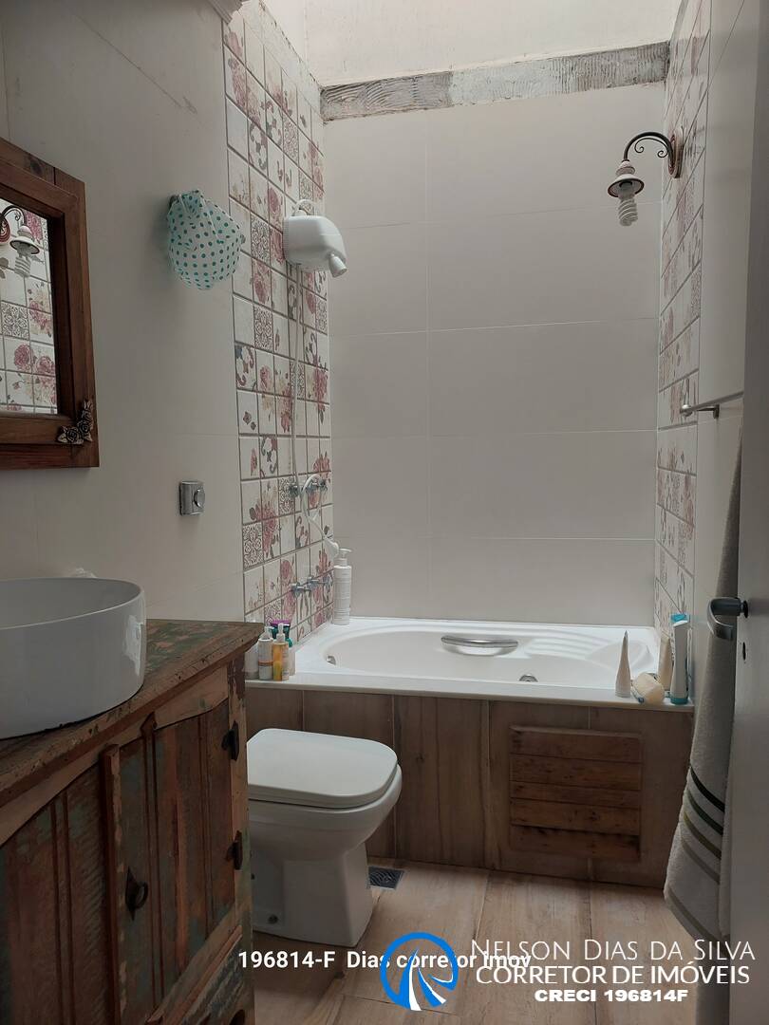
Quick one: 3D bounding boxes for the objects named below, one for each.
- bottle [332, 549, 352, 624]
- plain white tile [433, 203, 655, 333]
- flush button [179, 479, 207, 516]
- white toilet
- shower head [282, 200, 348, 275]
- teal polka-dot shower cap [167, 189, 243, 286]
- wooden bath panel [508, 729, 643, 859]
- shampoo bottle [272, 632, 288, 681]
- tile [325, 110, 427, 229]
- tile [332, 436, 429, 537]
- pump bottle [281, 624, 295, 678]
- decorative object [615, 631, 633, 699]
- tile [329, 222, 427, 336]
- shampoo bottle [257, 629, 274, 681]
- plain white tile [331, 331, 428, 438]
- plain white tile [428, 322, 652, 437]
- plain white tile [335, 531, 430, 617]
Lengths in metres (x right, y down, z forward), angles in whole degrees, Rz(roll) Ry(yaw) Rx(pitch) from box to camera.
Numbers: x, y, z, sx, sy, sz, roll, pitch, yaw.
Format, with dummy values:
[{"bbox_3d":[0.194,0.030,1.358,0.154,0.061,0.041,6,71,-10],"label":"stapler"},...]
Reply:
[{"bbox_3d":[-0.179,0.306,3.491,0.072,0.315,0.074,-1,5,0],"label":"bottle"},{"bbox_3d":[0.624,-0.964,3.287,0.908,0.431,0.010,0,5,13],"label":"plain white tile"},{"bbox_3d":[-0.511,-0.040,2.220,0.036,0.087,0.080,0,5,13],"label":"flush button"},{"bbox_3d":[-0.207,0.858,2.190,0.538,0.423,0.387,1,5,16],"label":"white toilet"},{"bbox_3d":[-0.240,-0.994,3.064,0.190,0.220,0.195,0,5,13],"label":"shower head"},{"bbox_3d":[-0.453,-0.702,2.134,0.140,0.245,0.230,0,5,13],"label":"teal polka-dot shower cap"},{"bbox_3d":[0.556,0.823,2.429,0.376,0.373,0.020,0,5,13],"label":"wooden bath panel"},{"bbox_3d":[-0.338,0.457,2.664,0.050,0.160,0.042,-1,5,-1],"label":"shampoo bottle"},{"bbox_3d":[-0.039,-1.403,3.399,0.434,0.449,0.010,0,5,13],"label":"tile"},{"bbox_3d":[-0.014,-0.105,3.508,0.434,0.431,0.010,0,5,13],"label":"tile"},{"bbox_3d":[-0.306,0.439,2.651,0.042,0.169,0.040,1,5,27],"label":"pump bottle"},{"bbox_3d":[0.687,0.434,2.377,0.045,0.191,0.048,0,5,13],"label":"decorative object"},{"bbox_3d":[-0.032,-0.950,3.383,0.427,0.423,0.012,0,5,13],"label":"tile"},{"bbox_3d":[-0.372,0.446,2.619,0.044,0.163,0.042,1,5,27],"label":"shampoo bottle"},{"bbox_3d":[-0.026,-0.528,3.418,0.427,0.423,0.012,0,5,13],"label":"plain white tile"},{"bbox_3d":[0.618,-0.526,3.274,0.892,0.423,0.012,0,5,13],"label":"plain white tile"},{"bbox_3d":[-0.013,0.270,3.482,0.427,0.331,0.012,0,5,13],"label":"plain white tile"}]

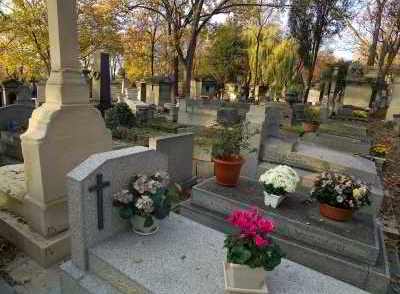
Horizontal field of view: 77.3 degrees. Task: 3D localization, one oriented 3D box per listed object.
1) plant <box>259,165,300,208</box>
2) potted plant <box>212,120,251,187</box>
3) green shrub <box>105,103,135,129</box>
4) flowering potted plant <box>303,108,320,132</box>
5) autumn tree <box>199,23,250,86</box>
[{"bbox_3d":[0.767,0.381,2.455,0.378,0.397,0.378,8,14,18],"label":"plant"},{"bbox_3d":[0.374,0.071,2.892,0.451,0.759,0.429,5,13,7],"label":"potted plant"},{"bbox_3d":[-2.440,-0.934,7.564,0.908,0.756,0.908,-1,14,-18],"label":"green shrub"},{"bbox_3d":[2.516,-0.621,5.622,0.382,0.530,0.382,9,14,23],"label":"flowering potted plant"},{"bbox_3d":[2.963,-9.966,28.933,5.760,8.404,5.760,5,13,4],"label":"autumn tree"}]

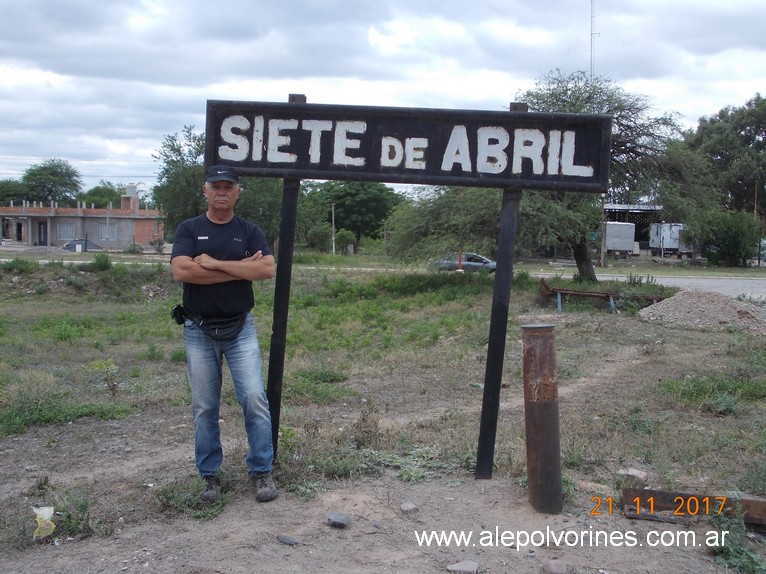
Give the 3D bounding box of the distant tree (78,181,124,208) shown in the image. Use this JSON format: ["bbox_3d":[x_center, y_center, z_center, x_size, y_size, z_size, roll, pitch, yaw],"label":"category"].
[{"bbox_3d":[-28.828,-7.412,96.726,5.200,6.790,5.200,0,5,0],"label":"distant tree"}]

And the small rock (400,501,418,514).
[{"bbox_3d":[0.135,1.123,4.855,0.078,0.045,0.065,0,5,0],"label":"small rock"}]

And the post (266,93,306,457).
[{"bbox_3d":[-0.577,-0.018,5.575,0.092,2.195,0.080,5,5,6],"label":"post"}]

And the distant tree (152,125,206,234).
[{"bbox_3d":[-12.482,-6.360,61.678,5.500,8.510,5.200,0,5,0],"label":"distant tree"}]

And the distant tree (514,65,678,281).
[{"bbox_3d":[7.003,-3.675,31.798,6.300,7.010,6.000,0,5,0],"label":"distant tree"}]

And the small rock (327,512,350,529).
[{"bbox_3d":[-0.218,1.135,4.655,0.102,0.058,0.080,0,5,0],"label":"small rock"}]

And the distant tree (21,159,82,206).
[{"bbox_3d":[-33.674,-8.514,96.626,6.800,9.010,6.500,0,5,0],"label":"distant tree"}]

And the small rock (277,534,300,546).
[{"bbox_3d":[-0.439,1.168,4.417,0.100,0.036,0.070,0,5,0],"label":"small rock"}]

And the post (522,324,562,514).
[{"bbox_3d":[0.819,0.672,4.875,0.172,0.942,0.172,-3,5,0],"label":"post"}]

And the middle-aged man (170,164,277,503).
[{"bbox_3d":[-0.860,0.242,5.075,0.560,1.760,0.420,-1,5,-7],"label":"middle-aged man"}]

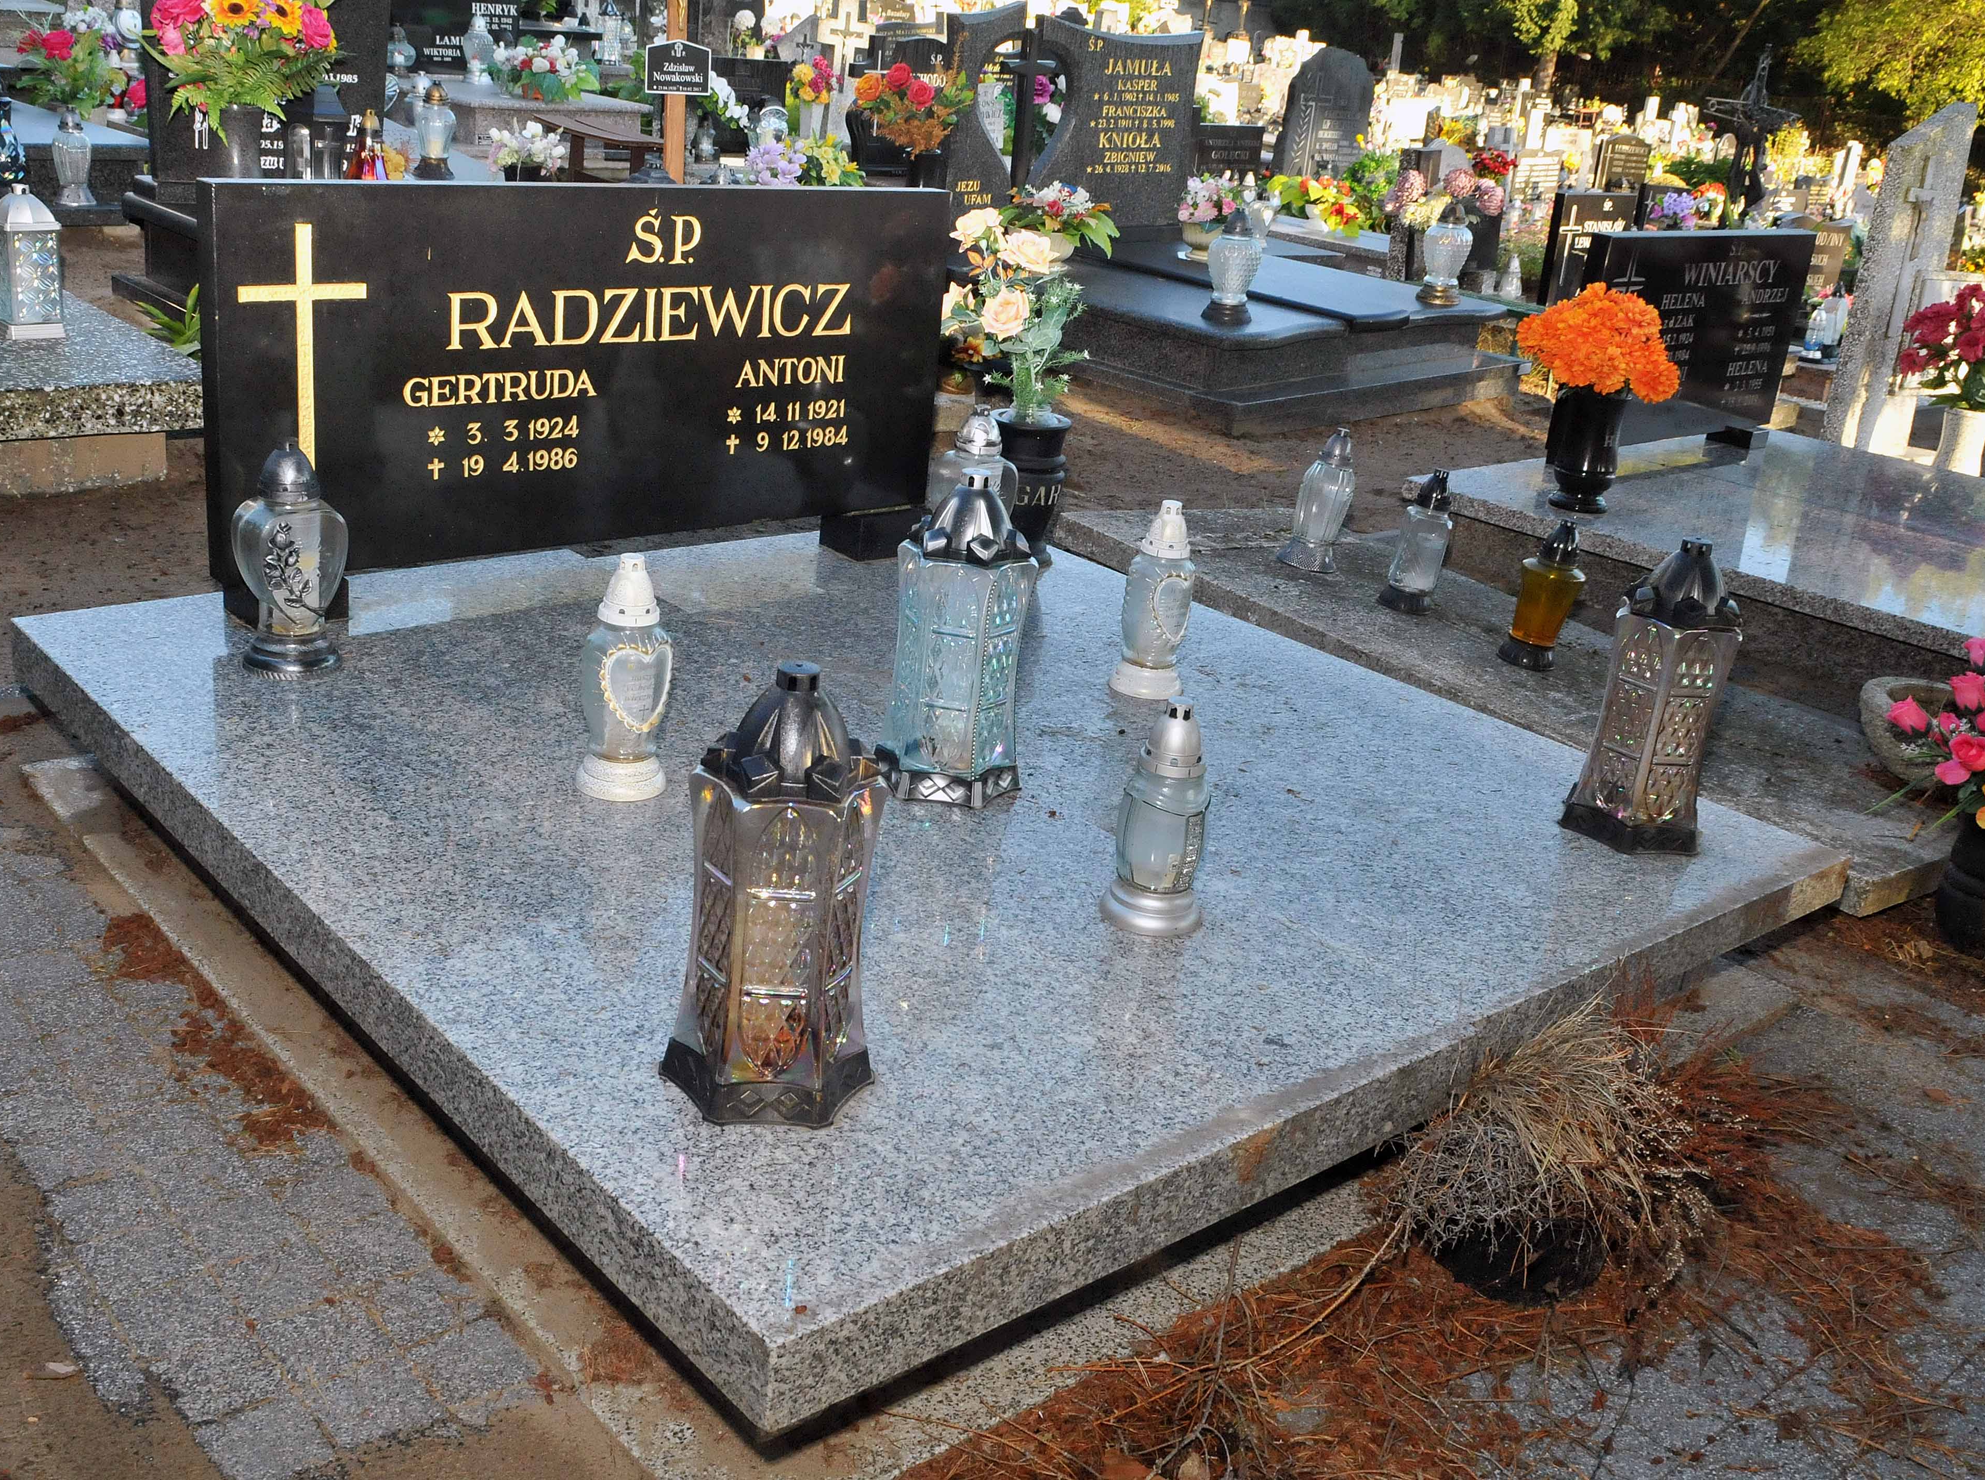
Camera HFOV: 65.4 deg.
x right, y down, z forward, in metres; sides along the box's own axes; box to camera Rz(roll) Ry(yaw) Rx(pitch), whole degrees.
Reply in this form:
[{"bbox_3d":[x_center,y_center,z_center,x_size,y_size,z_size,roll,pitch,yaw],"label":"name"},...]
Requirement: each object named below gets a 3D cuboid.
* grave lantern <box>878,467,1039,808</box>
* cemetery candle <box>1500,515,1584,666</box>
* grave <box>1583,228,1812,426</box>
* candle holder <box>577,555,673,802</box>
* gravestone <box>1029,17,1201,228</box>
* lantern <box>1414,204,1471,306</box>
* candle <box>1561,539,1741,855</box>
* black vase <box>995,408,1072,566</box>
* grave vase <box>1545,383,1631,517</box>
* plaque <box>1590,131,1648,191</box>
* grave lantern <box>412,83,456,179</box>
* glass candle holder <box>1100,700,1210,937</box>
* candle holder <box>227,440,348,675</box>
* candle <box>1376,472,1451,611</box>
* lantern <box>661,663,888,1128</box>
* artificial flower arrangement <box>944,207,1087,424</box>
[{"bbox_3d":[-0.036,-0.137,1.929,0.185,0.399,0.175,5,21,-2],"label":"grave lantern"},{"bbox_3d":[0.938,-0.249,2.579,0.112,0.244,0.112,-9,31,-41],"label":"cemetery candle"},{"bbox_3d":[1.539,-0.878,3.390,0.867,0.440,0.060,-14,29,-42],"label":"grave"},{"bbox_3d":[-0.461,-0.083,1.935,0.120,0.300,0.117,5,23,-2],"label":"candle holder"},{"bbox_3d":[0.490,-2.457,6.203,0.100,0.772,0.884,21,25,34],"label":"gravestone"},{"bbox_3d":[1.543,-1.645,5.204,0.185,0.303,0.185,-14,29,-42],"label":"lantern"},{"bbox_3d":[0.867,-0.066,1.993,0.180,0.383,0.185,12,22,16],"label":"candle"},{"bbox_3d":[0.065,-0.461,2.827,0.155,0.253,0.155,5,21,-2],"label":"black vase"},{"bbox_3d":[1.108,-0.541,2.882,0.122,0.213,0.122,-15,30,-39],"label":"grave vase"},{"bbox_3d":[4.565,-4.192,11.243,0.580,0.500,0.110,-14,29,-42],"label":"plaque"},{"bbox_3d":[-1.975,-2.147,5.450,0.148,0.312,0.148,-15,30,-39],"label":"grave lantern"},{"bbox_3d":[0.193,0.080,1.681,0.112,0.251,0.112,17,23,26],"label":"glass candle holder"},{"bbox_3d":[-1.002,-0.262,2.181,0.158,0.314,0.138,-15,30,-39],"label":"candle holder"},{"bbox_3d":[0.767,-0.357,2.737,0.102,0.245,0.102,-9,31,-41],"label":"candle"},{"bbox_3d":[-0.194,0.128,1.413,0.209,0.408,0.189,3,23,-5],"label":"lantern"},{"bbox_3d":[0.042,-0.777,2.842,0.286,0.389,0.265,-15,30,-39],"label":"artificial flower arrangement"}]

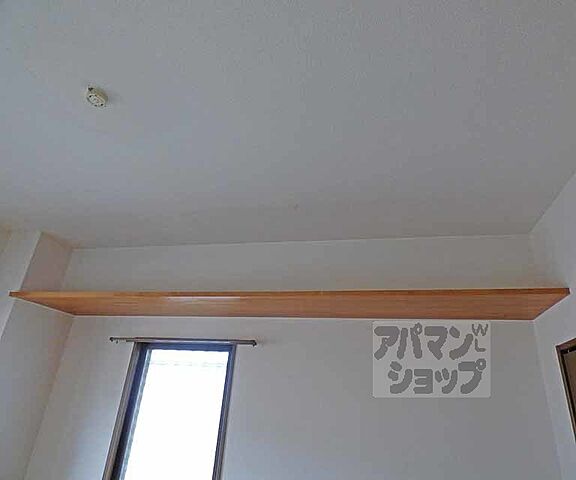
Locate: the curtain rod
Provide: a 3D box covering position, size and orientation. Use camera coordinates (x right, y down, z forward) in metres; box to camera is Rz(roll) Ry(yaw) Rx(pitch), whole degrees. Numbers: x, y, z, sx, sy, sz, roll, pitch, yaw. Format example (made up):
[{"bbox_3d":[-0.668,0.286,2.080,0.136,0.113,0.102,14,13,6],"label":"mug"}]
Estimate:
[{"bbox_3d":[-0.842,0.788,2.679,1.270,0.034,0.055,-2,-25,14],"label":"curtain rod"}]

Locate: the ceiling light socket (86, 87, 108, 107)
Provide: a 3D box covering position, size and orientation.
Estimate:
[{"bbox_3d":[-0.771,-0.571,1.393,0.081,0.034,0.081,-3,-25,16],"label":"ceiling light socket"}]

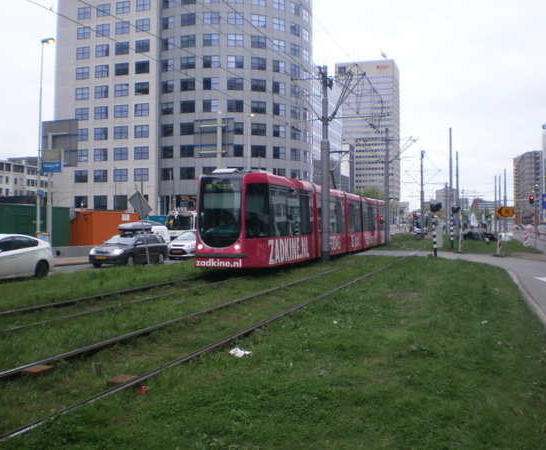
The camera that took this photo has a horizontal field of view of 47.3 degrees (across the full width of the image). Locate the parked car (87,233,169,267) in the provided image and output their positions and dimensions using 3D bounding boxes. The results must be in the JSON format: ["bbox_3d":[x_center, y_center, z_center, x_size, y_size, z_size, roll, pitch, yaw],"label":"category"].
[{"bbox_3d":[-6.350,1.110,28.000,1.720,1.520,4.410,0,0,19],"label":"parked car"}]

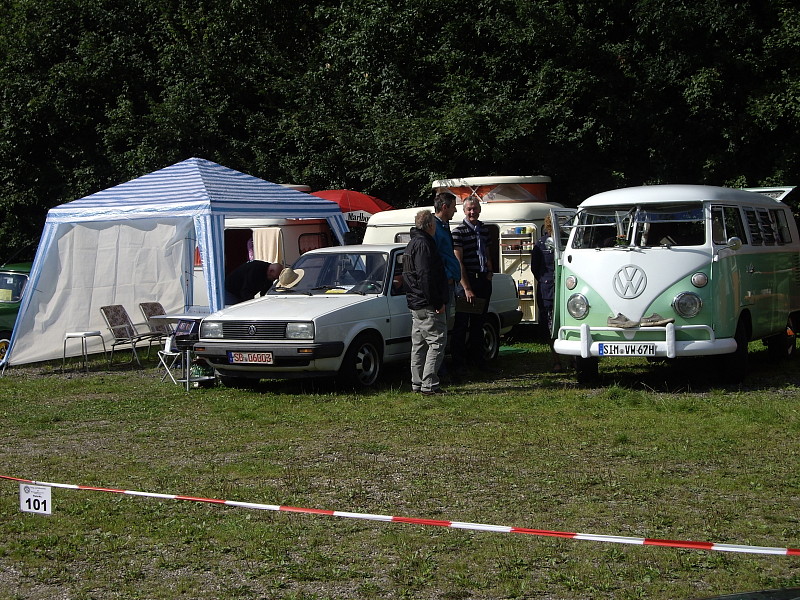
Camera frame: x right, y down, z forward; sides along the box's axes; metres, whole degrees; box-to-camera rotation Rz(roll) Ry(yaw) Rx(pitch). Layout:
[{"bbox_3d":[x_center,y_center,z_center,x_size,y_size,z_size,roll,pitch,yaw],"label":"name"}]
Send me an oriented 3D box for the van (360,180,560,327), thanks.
[{"bbox_3d":[0.959,-0.550,20.402,3.100,2.200,1.680,-2,3,13],"label":"van"}]

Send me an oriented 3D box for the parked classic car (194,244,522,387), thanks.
[{"bbox_3d":[-0.284,0.092,16.077,1.670,1.410,4.330,0,4,32],"label":"parked classic car"}]

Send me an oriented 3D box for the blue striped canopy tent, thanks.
[{"bbox_3d":[-2.604,-0.532,19.394,3.400,2.560,3.400,0,4,32],"label":"blue striped canopy tent"}]

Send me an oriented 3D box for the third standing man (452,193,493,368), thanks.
[{"bbox_3d":[0.751,-0.113,15.668,0.490,1.850,0.330,-3,3,-6],"label":"third standing man"}]

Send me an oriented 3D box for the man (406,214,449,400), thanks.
[{"bbox_3d":[0.233,0.028,14.272,0.470,1.760,0.350,0,4,37],"label":"man"}]

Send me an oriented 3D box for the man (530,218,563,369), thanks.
[{"bbox_3d":[1.606,-0.066,15.923,0.480,1.660,0.350,-1,4,30],"label":"man"}]

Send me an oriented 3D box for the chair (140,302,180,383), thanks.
[{"bbox_3d":[-2.931,0.399,18.541,0.660,0.820,0.580,-1,4,30],"label":"chair"}]

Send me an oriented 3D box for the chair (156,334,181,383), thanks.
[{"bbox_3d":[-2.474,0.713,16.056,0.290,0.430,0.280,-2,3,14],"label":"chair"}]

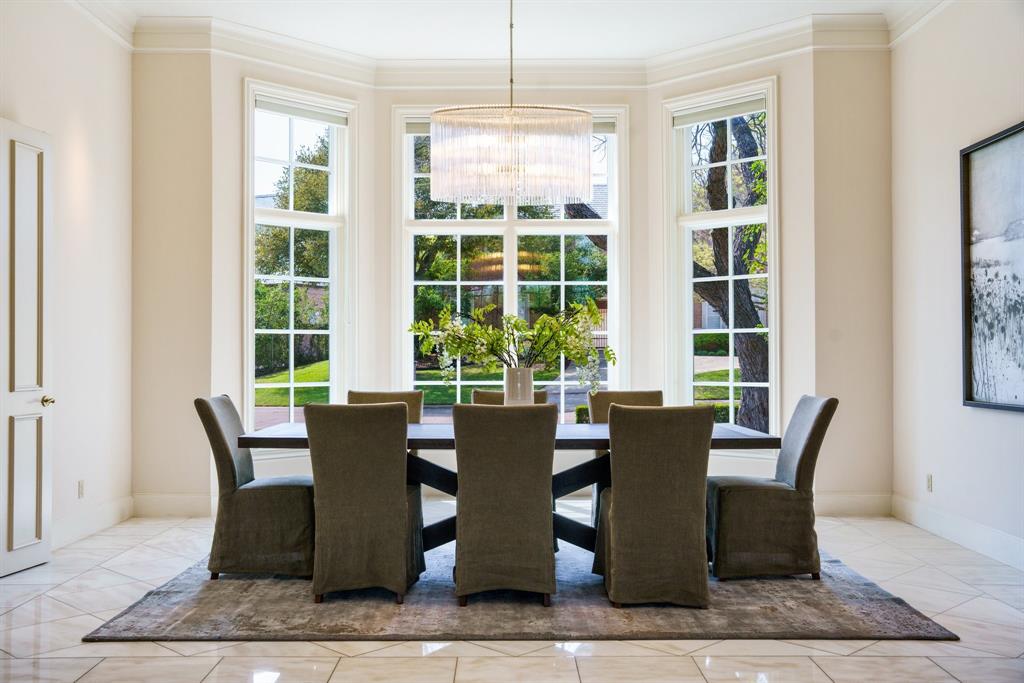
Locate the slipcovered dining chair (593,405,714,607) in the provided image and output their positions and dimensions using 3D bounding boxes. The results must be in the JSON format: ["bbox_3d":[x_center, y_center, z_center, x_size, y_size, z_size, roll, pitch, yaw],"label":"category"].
[{"bbox_3d":[0.671,0.760,4.818,0.495,0.945,0.640,0,-1,0],"label":"slipcovered dining chair"}]

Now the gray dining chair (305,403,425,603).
[{"bbox_3d":[-0.722,0.767,4.940,0.490,0.955,0.640,0,-1,0],"label":"gray dining chair"}]

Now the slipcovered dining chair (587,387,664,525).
[{"bbox_3d":[0.711,0.774,5.988,0.485,0.945,0.640,0,-1,0],"label":"slipcovered dining chair"}]

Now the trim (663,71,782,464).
[{"bbox_3d":[1.645,-0.558,7.878,1.030,2.870,0.130,-1,-1,42],"label":"trim"}]

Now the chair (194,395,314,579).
[{"bbox_3d":[-1.360,0.774,5.470,0.640,0.955,0.490,0,-1,0],"label":"chair"}]

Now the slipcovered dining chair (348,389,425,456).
[{"bbox_3d":[-0.790,0.782,6.110,0.490,0.955,0.640,0,-1,0],"label":"slipcovered dining chair"}]

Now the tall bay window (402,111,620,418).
[{"bbox_3d":[-0.004,-0.518,8.337,1.780,2.710,0.120,0,-1,0],"label":"tall bay window"}]

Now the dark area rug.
[{"bbox_3d":[0.040,1.256,5.494,3.650,0.015,2.740,0,-1,0],"label":"dark area rug"}]

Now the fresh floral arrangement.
[{"bbox_3d":[0.000,0.028,5.600,1.160,0.560,0.750,0,-1,0],"label":"fresh floral arrangement"}]

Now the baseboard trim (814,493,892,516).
[{"bbox_3d":[2.515,1.197,7.305,0.570,0.180,0.025,0,-1,0],"label":"baseboard trim"}]

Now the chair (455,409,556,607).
[{"bbox_3d":[-0.029,0.762,4.851,0.485,0.945,0.640,0,-1,0],"label":"chair"}]

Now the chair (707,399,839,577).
[{"bbox_3d":[1.383,0.765,5.416,0.640,0.945,0.485,0,-1,0],"label":"chair"}]

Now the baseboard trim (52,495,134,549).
[{"bbox_3d":[-2.775,1.189,6.655,0.025,0.180,1.320,0,-1,0],"label":"baseboard trim"}]

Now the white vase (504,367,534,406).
[{"bbox_3d":[0.041,0.320,5.496,0.165,0.344,0.165,0,-1,0],"label":"white vase"}]

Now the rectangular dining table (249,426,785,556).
[{"bbox_3d":[-0.015,0.878,5.599,2.770,0.765,1.020,0,-1,0],"label":"rectangular dining table"}]

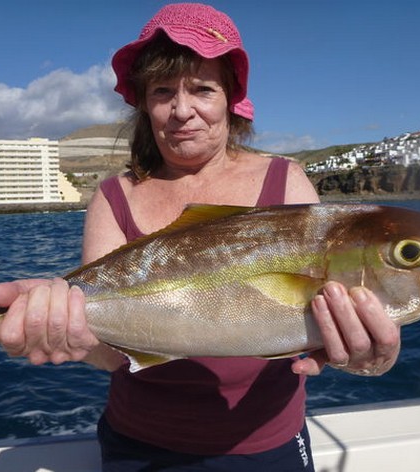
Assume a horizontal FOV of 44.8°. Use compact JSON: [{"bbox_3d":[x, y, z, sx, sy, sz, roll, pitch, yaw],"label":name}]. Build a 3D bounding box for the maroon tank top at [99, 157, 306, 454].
[{"bbox_3d":[-0.012,0.105,0.900,0.370,0.510,0.260,-2,4,-1],"label":"maroon tank top"}]

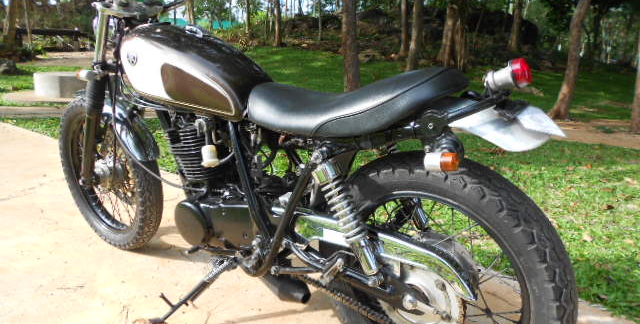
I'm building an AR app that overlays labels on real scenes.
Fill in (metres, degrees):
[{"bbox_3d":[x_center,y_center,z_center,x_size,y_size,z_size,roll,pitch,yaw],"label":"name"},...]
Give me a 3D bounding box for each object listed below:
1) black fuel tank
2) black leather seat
[{"bbox_3d":[-0.347,-0.290,1.443,0.580,0.245,0.270,12,25,34],"label":"black fuel tank"},{"bbox_3d":[0.072,-0.172,1.170,0.565,0.170,0.250,12,25,34],"label":"black leather seat"}]

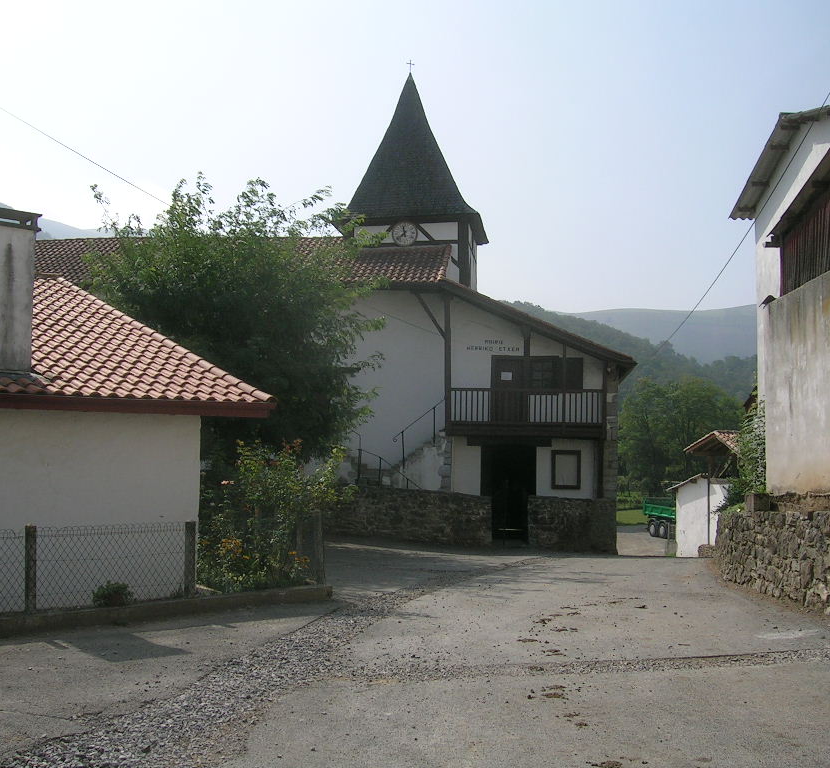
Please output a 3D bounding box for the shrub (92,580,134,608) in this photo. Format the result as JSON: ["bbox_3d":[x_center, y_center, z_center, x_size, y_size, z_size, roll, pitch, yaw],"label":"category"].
[{"bbox_3d":[-3.895,2.707,13.315,0.500,0.355,0.460,2,-5,-15],"label":"shrub"}]

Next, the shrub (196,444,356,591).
[{"bbox_3d":[-2.169,1.963,15.857,1.900,2.193,2.100,-4,-7,45],"label":"shrub"}]

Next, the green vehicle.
[{"bbox_3d":[17.183,8.487,65.930,2.450,2.850,6.800,1,-5,-11],"label":"green vehicle"}]

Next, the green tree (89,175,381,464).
[{"bbox_3d":[-3.579,-0.089,20.474,5.300,7.670,5.000,1,-5,-8],"label":"green tree"}]

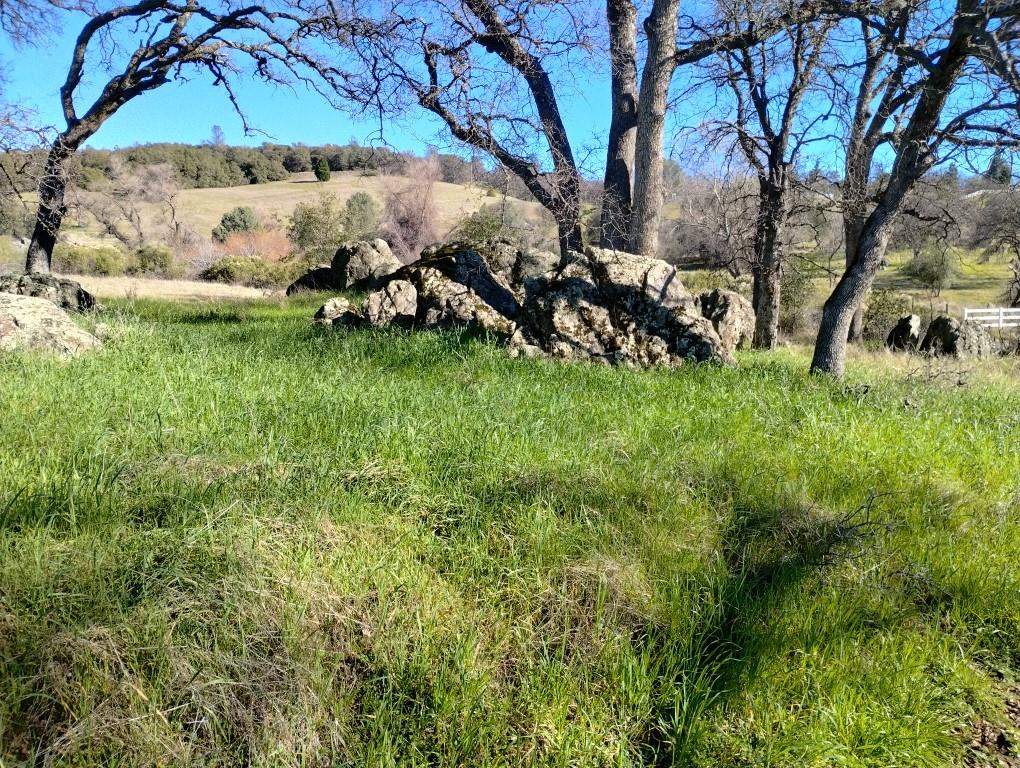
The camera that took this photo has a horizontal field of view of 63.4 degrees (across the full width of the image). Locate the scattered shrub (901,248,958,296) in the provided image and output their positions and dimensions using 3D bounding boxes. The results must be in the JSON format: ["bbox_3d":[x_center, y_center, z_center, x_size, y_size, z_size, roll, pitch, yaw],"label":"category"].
[{"bbox_3d":[32.496,-8.637,64.000,4.360,3.760,4.270,0,8,0],"label":"scattered shrub"}]

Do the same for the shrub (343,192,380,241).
[{"bbox_3d":[-8.987,-9.834,50.000,2.230,3.400,2.180,0,8,0],"label":"shrub"}]

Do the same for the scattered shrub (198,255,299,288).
[{"bbox_3d":[-12.027,-5.174,38.000,4.460,1.520,2.760,0,8,0],"label":"scattered shrub"}]

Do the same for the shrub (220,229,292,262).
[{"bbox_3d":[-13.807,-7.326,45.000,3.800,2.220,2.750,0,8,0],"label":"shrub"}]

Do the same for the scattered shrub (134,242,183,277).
[{"bbox_3d":[-19.570,-6.904,46.000,2.590,1.890,2.410,0,8,0],"label":"scattered shrub"}]

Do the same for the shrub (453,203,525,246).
[{"bbox_3d":[-1.041,-7.577,40.000,3.570,2.350,2.940,0,8,0],"label":"shrub"}]

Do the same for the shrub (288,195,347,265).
[{"bbox_3d":[-9.786,-7.651,42.000,2.860,3.850,2.650,0,8,0],"label":"shrub"}]

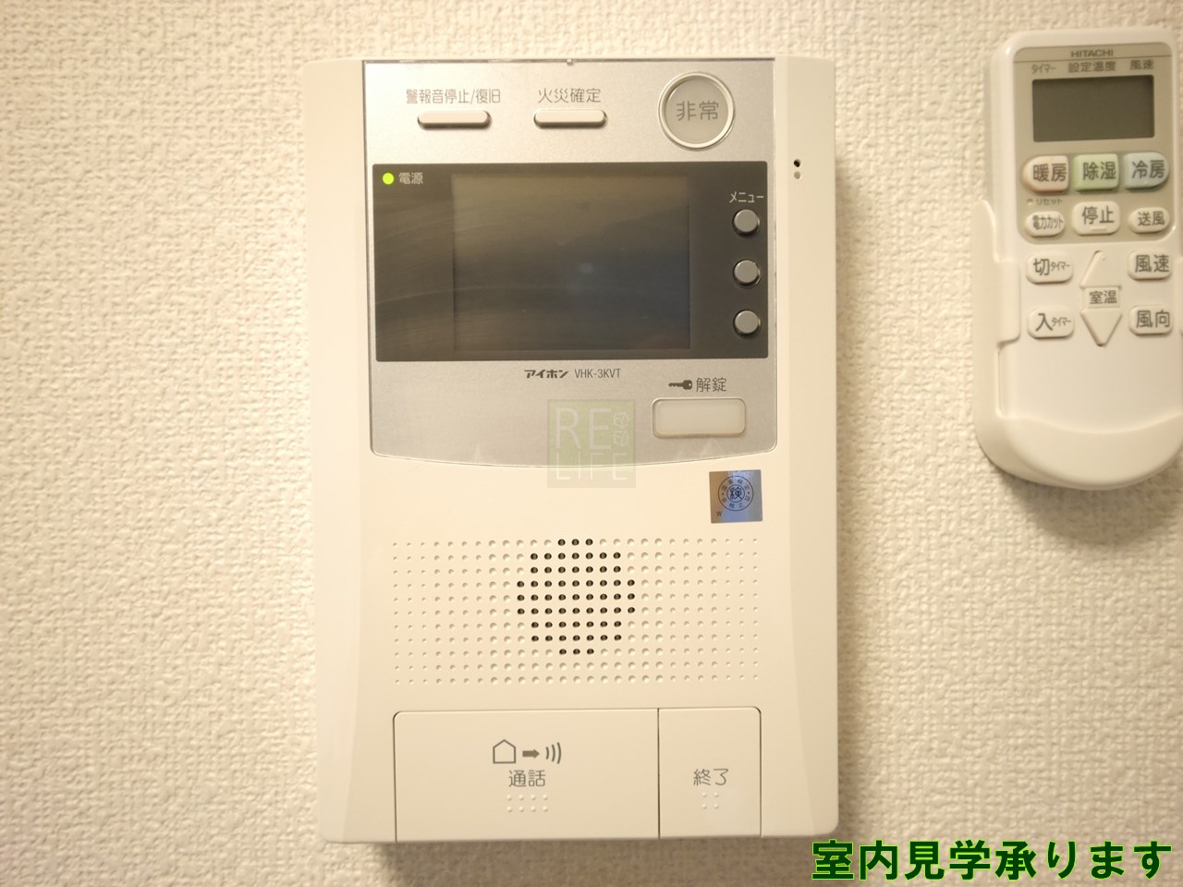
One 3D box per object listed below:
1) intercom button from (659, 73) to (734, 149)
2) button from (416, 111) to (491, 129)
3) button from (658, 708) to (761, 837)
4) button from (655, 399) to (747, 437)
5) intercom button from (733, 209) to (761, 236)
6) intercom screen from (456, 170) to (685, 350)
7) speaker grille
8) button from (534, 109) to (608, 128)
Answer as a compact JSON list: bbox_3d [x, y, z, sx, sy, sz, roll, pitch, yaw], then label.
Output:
[{"bbox_3d":[0.030,-0.095,0.274,0.021,0.021,0.004,-1,2,-1],"label":"intercom button"},{"bbox_3d":[-0.039,-0.092,0.272,0.021,0.004,0.003,-1,2,-1],"label":"button"},{"bbox_3d":[0.035,0.097,0.283,0.030,0.036,0.005,-1,2,-1],"label":"button"},{"bbox_3d":[0.031,-0.008,0.276,0.026,0.011,0.003,-1,2,-1],"label":"button"},{"bbox_3d":[0.044,-0.063,0.274,0.007,0.007,0.003,-1,2,-1],"label":"intercom button"},{"bbox_3d":[-0.006,-0.052,0.277,0.068,0.050,0.002,-1,2,-1],"label":"intercom screen"},{"bbox_3d":[-0.004,0.049,0.280,0.106,0.042,0.002,-1,2,-1],"label":"speaker grille"},{"bbox_3d":[-0.006,-0.092,0.272,0.021,0.004,0.003,-1,2,-1],"label":"button"}]

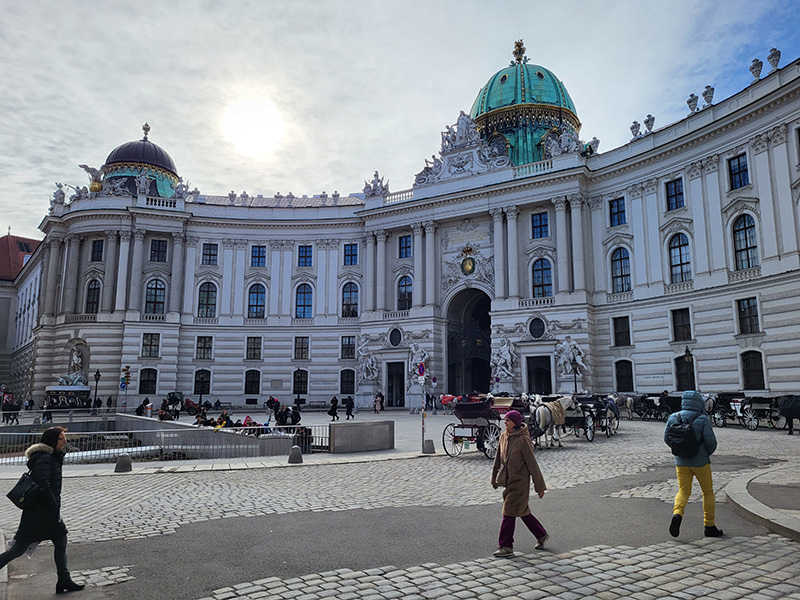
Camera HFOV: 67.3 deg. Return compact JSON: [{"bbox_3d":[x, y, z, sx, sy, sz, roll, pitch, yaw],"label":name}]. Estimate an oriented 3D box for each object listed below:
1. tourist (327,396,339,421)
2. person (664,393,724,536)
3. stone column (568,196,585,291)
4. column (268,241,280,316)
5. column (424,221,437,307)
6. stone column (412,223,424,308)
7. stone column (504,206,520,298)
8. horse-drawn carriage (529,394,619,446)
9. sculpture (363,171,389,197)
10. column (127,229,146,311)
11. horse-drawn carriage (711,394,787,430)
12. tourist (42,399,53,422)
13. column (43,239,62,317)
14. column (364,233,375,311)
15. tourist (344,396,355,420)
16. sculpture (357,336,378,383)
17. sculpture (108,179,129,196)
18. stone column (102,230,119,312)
[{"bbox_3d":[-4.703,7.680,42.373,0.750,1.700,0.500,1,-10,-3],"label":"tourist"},{"bbox_3d":[3.613,2.010,7.412,0.620,1.760,0.580,9,-13,-41],"label":"person"},{"bbox_3d":[15.331,-4.928,51.764,1.000,8.580,1.000,-6,-11,32],"label":"stone column"},{"bbox_3d":[-13.888,-2.466,66.768,1.200,8.500,0.600,0,-9,-1],"label":"column"},{"bbox_3d":[3.342,-3.867,62.374,1.200,8.986,1.200,-6,-11,32],"label":"column"},{"bbox_3d":[1.768,-3.528,60.229,1.000,8.620,1.000,-6,-11,32],"label":"stone column"},{"bbox_3d":[10.454,-4.496,55.602,1.050,8.600,1.050,-6,-11,32],"label":"stone column"},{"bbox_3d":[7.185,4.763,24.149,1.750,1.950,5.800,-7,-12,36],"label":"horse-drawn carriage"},{"bbox_3d":[-2.543,-12.567,65.015,2.300,2.700,1.500,-6,-11,32],"label":"sculpture"},{"bbox_3d":[-29.098,-3.331,66.181,1.300,9.198,1.300,4,-10,-20],"label":"column"},{"bbox_3d":[17.432,5.650,30.089,1.650,1.750,3.200,2,-10,-13],"label":"horse-drawn carriage"},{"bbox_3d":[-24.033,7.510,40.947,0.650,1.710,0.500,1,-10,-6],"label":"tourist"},{"bbox_3d":[-38.212,-2.614,66.181,1.000,8.810,1.000,-4,-10,23],"label":"column"},{"bbox_3d":[-3.169,-3.001,63.155,1.000,8.640,1.000,0,-9,0],"label":"column"},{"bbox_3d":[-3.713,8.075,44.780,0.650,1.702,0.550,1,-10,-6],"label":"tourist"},{"bbox_3d":[-3.204,6.070,60.172,1.700,4.340,1.400,-6,-11,32],"label":"sculpture"},{"bbox_3d":[-30.835,-12.298,65.822,1.900,2.120,1.200,-1,-10,5],"label":"sculpture"},{"bbox_3d":[-30.660,-3.011,63.665,1.000,8.890,1.000,-1,-10,6],"label":"stone column"}]

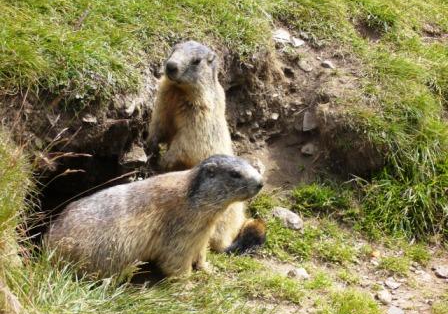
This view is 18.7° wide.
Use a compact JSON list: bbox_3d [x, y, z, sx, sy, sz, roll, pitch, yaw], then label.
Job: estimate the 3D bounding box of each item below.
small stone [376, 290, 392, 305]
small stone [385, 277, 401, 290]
[{"bbox_3d":[0.321,0.280,2.710,0.028,0.023,0.027,0,20,0],"label":"small stone"},{"bbox_3d":[0.341,0.256,2.750,0.031,0.015,0.026,5,21,14],"label":"small stone"}]

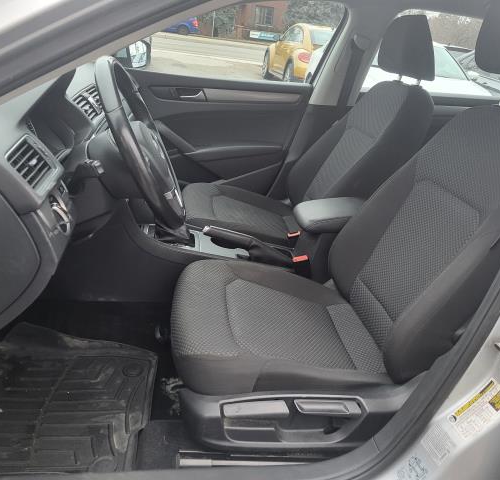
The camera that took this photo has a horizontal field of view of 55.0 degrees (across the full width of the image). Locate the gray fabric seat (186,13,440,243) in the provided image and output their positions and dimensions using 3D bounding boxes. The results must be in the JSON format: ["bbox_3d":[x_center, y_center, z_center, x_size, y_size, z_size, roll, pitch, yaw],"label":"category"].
[{"bbox_3d":[0.176,-0.397,1.849,0.880,0.930,0.520,2,22,-9],"label":"gray fabric seat"}]

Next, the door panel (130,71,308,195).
[{"bbox_3d":[-0.186,-0.418,2.169,0.920,0.620,0.130,2,22,-9],"label":"door panel"}]

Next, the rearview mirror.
[{"bbox_3d":[-0.525,-0.846,2.179,0.130,0.145,0.210,8,22,4],"label":"rearview mirror"}]

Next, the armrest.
[{"bbox_3d":[0.288,-0.090,1.587,0.300,0.090,0.150,2,22,-9],"label":"armrest"}]

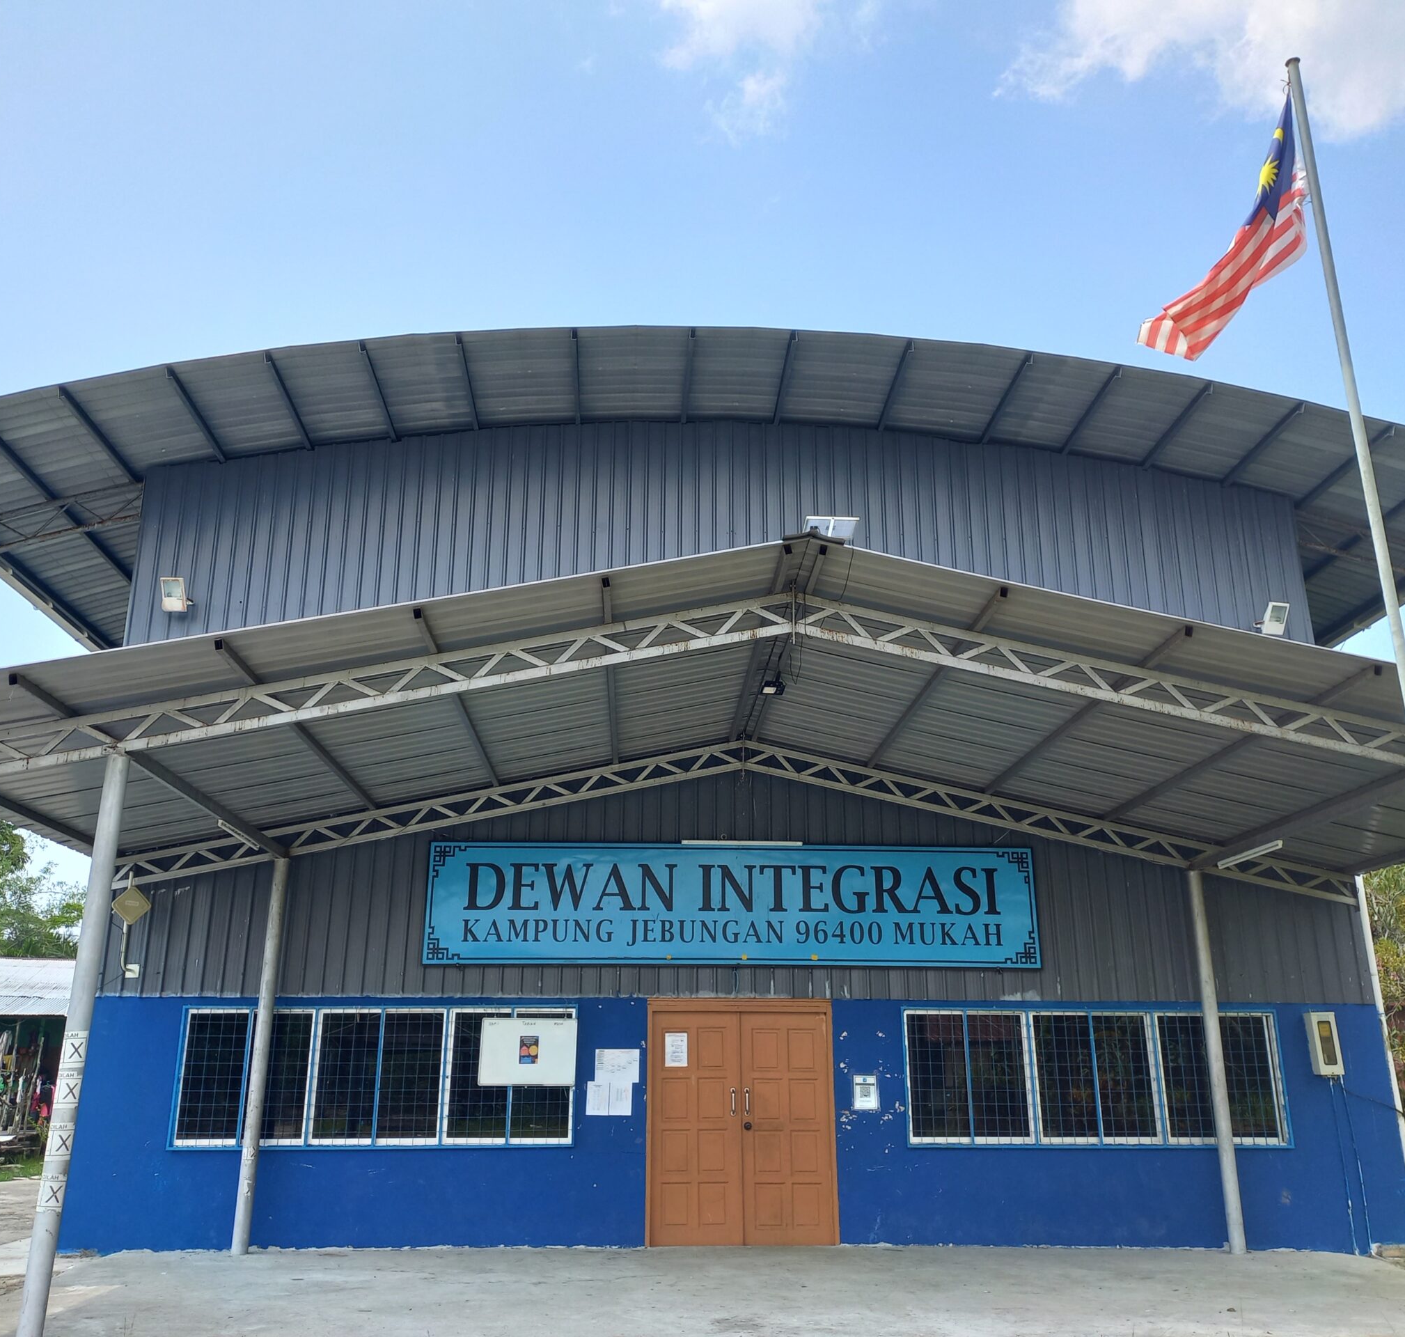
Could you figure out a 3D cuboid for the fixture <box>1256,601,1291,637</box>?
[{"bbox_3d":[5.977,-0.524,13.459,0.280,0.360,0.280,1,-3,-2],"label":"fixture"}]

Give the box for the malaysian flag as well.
[{"bbox_3d":[3.560,-3.016,8.873,0.400,1.350,1.150,16,-24,-40],"label":"malaysian flag"}]

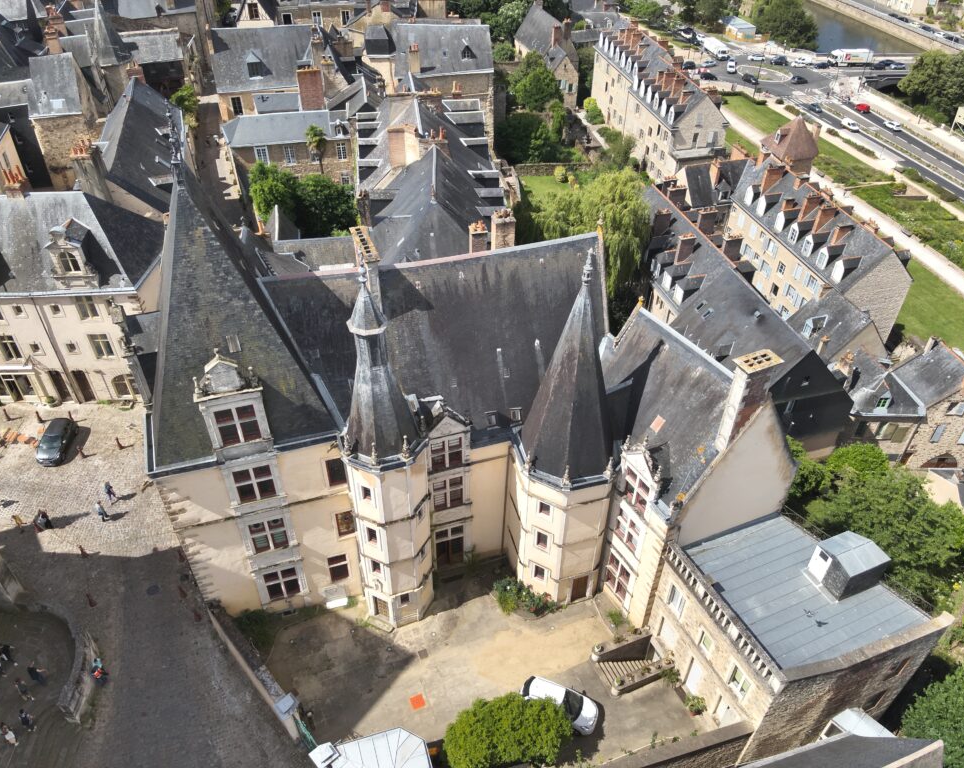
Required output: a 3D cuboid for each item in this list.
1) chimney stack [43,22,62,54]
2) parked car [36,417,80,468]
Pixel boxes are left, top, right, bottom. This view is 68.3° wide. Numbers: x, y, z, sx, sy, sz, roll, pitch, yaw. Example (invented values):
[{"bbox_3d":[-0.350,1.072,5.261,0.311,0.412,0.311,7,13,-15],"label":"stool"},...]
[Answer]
[{"bbox_3d":[-51.397,-41.309,85.004,1.550,3.700,0.900,-21,43,-25],"label":"chimney stack"},{"bbox_3d":[-32.647,4.489,54.452,1.820,1.570,4.380,-3,38,-5],"label":"parked car"}]

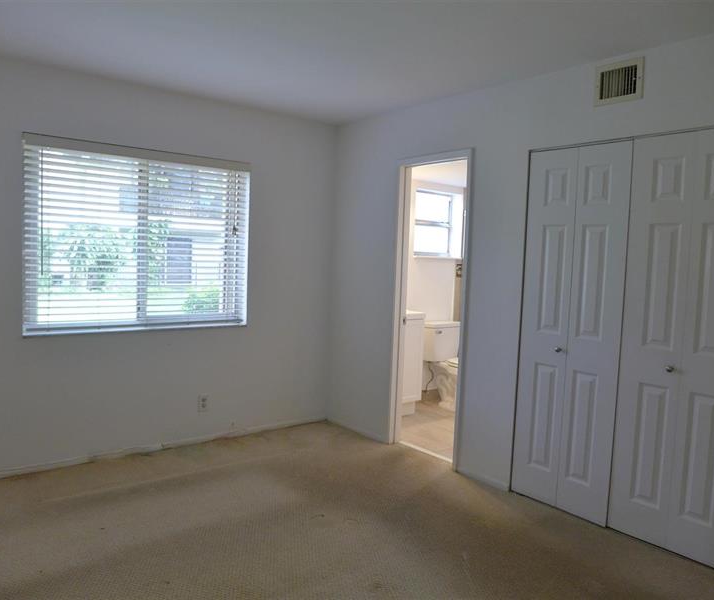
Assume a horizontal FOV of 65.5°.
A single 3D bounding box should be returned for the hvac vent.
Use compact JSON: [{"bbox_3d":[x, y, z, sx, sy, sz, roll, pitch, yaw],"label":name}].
[{"bbox_3d":[1.349,-1.123,2.864,0.025,0.211,0.254,-2,6,-41],"label":"hvac vent"}]

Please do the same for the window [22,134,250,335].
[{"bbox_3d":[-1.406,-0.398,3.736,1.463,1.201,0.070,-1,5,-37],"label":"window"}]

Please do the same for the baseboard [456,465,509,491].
[{"bbox_3d":[0.799,1.141,3.557,0.020,0.054,0.414,-2,6,-41],"label":"baseboard"}]

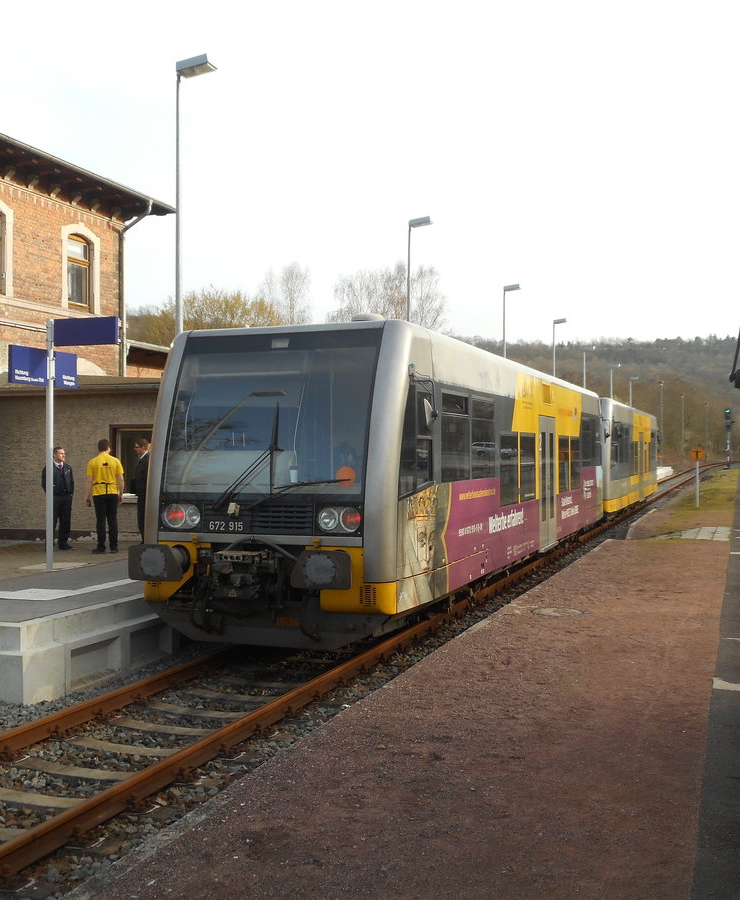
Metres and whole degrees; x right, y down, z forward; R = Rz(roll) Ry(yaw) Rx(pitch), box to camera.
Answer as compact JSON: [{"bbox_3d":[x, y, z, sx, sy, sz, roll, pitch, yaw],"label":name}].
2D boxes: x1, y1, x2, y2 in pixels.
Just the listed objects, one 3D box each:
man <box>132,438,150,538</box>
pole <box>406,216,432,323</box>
[{"bbox_3d":[-3.650,0.710,16.400,0.380,1.790,0.520,0,0,-6],"label":"man"},{"bbox_3d":[1.395,-2.470,28.257,0.640,8.140,0.290,0,0,21],"label":"pole"}]

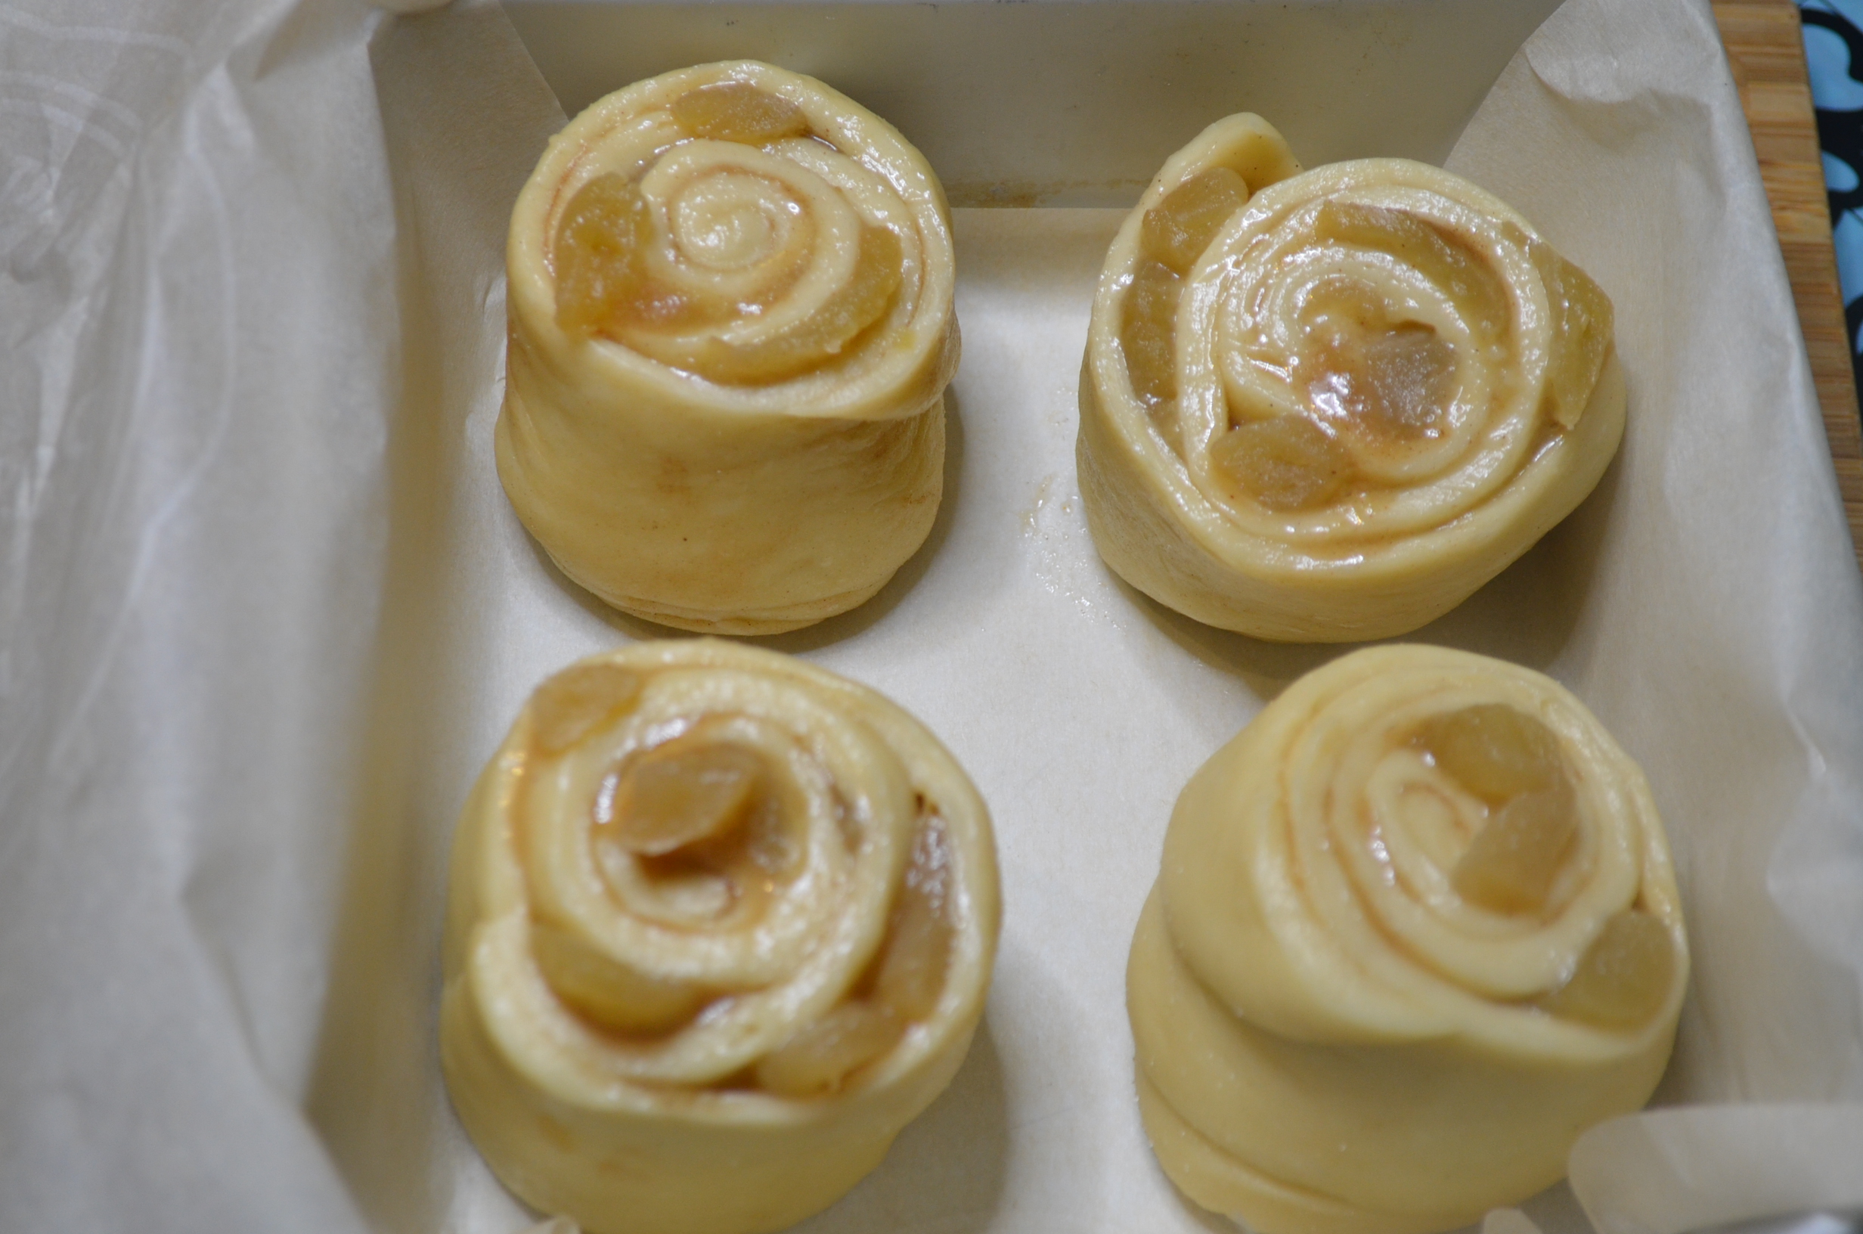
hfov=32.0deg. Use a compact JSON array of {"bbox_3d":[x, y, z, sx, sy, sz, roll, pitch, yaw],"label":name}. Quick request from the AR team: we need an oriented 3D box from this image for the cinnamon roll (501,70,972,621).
[{"bbox_3d":[-0.031,-0.043,0.521,0.071,0.062,0.070,0,56,0],"label":"cinnamon roll"}]

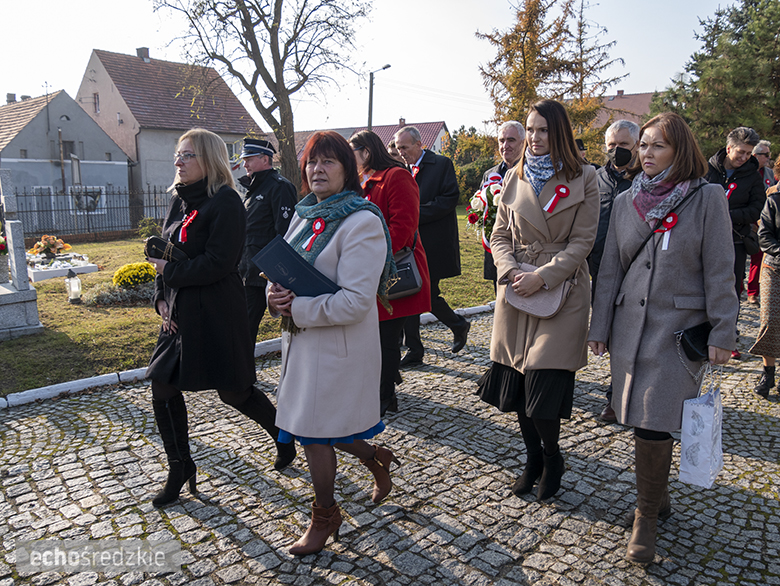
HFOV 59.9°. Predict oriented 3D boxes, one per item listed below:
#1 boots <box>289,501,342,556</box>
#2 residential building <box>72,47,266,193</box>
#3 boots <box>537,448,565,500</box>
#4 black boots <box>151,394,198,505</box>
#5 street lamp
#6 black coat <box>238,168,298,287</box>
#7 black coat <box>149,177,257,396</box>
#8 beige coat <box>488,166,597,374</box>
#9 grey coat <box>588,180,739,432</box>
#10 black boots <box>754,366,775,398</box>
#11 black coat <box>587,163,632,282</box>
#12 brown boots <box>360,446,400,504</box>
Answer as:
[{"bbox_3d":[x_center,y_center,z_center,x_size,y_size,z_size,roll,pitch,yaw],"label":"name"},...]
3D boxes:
[{"bbox_3d":[-0.292,0.913,2.655,0.225,0.185,0.090,-5,12,-32],"label":"boots"},{"bbox_3d":[-14.397,-9.905,43.264,9.338,9.582,8.633,9,13,39],"label":"residential building"},{"bbox_3d":[0.747,0.839,3.140,0.088,0.195,0.225,10,14,41],"label":"boots"},{"bbox_3d":[-0.959,0.694,3.000,0.240,0.470,0.120,-7,13,-39],"label":"black boots"},{"bbox_3d":[-0.650,-10.145,41.844,1.500,7.600,0.350,3,11,14],"label":"street lamp"},{"bbox_3d":[-0.779,-0.416,4.300,0.340,0.760,0.500,-5,12,-31],"label":"black coat"},{"bbox_3d":[-0.843,-0.047,3.075,0.450,0.930,0.470,-7,13,-33],"label":"black coat"},{"bbox_3d":[0.692,-0.119,3.030,0.480,0.960,0.350,9,13,39],"label":"beige coat"},{"bbox_3d":[1.015,0.036,2.582,0.540,0.920,0.370,8,14,38],"label":"grey coat"},{"bbox_3d":[2.490,0.582,4.486,0.230,0.195,0.095,-10,15,-43],"label":"black boots"},{"bbox_3d":[1.352,-0.400,3.950,0.520,0.720,0.330,8,12,33],"label":"black coat"},{"bbox_3d":[-0.041,0.822,3.080,0.180,0.220,0.090,36,-11,-32],"label":"brown boots"}]

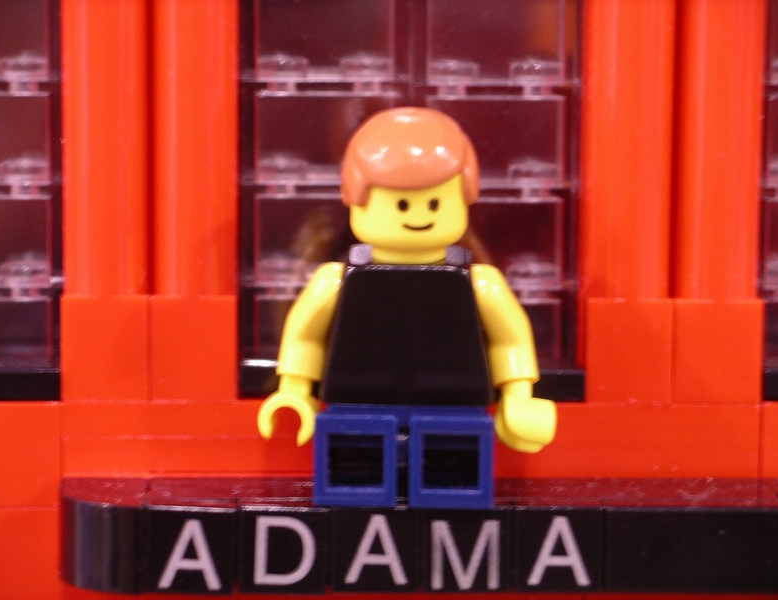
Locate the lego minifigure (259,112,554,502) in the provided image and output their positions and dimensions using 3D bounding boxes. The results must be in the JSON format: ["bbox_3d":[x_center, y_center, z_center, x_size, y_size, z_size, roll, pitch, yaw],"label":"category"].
[{"bbox_3d":[0.002,0.000,0.274,0.027,0.034,0.018,1,8,3],"label":"lego minifigure"}]

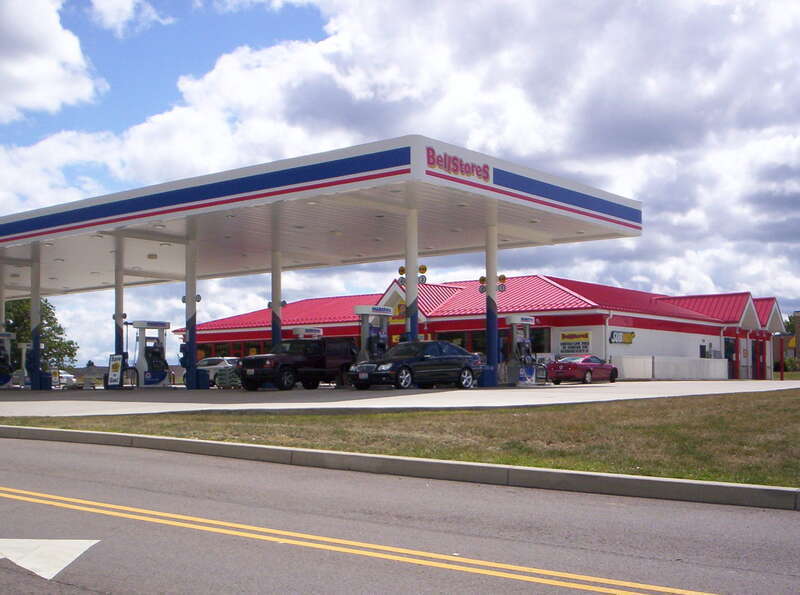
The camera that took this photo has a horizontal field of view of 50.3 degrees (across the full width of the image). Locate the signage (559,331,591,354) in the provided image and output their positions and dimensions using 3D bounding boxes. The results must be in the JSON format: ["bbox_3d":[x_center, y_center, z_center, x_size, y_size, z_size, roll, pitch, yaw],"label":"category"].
[{"bbox_3d":[9.332,2.407,45.200,1.900,1.200,0.060,-4,-6,42],"label":"signage"}]

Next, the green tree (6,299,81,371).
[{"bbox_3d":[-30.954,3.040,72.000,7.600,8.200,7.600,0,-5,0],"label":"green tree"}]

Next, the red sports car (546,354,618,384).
[{"bbox_3d":[8.689,3.447,40.700,1.800,1.400,4.600,-4,-6,38],"label":"red sports car"}]

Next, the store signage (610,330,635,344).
[{"bbox_3d":[11.802,2.136,45.300,0.150,0.660,2.600,-4,-6,45],"label":"store signage"}]

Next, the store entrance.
[{"bbox_3d":[24.180,4.263,57.500,0.200,2.600,2.300,-4,-6,45],"label":"store entrance"}]

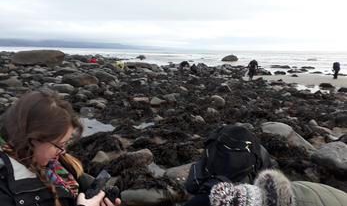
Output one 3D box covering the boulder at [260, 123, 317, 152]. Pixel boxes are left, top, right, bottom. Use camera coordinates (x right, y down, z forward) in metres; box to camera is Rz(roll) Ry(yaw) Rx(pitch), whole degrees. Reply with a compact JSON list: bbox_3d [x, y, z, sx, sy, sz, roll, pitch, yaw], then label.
[{"bbox_3d":[1.827,0.556,4.300,0.860,0.390,0.520,5,12,23],"label":"boulder"}]

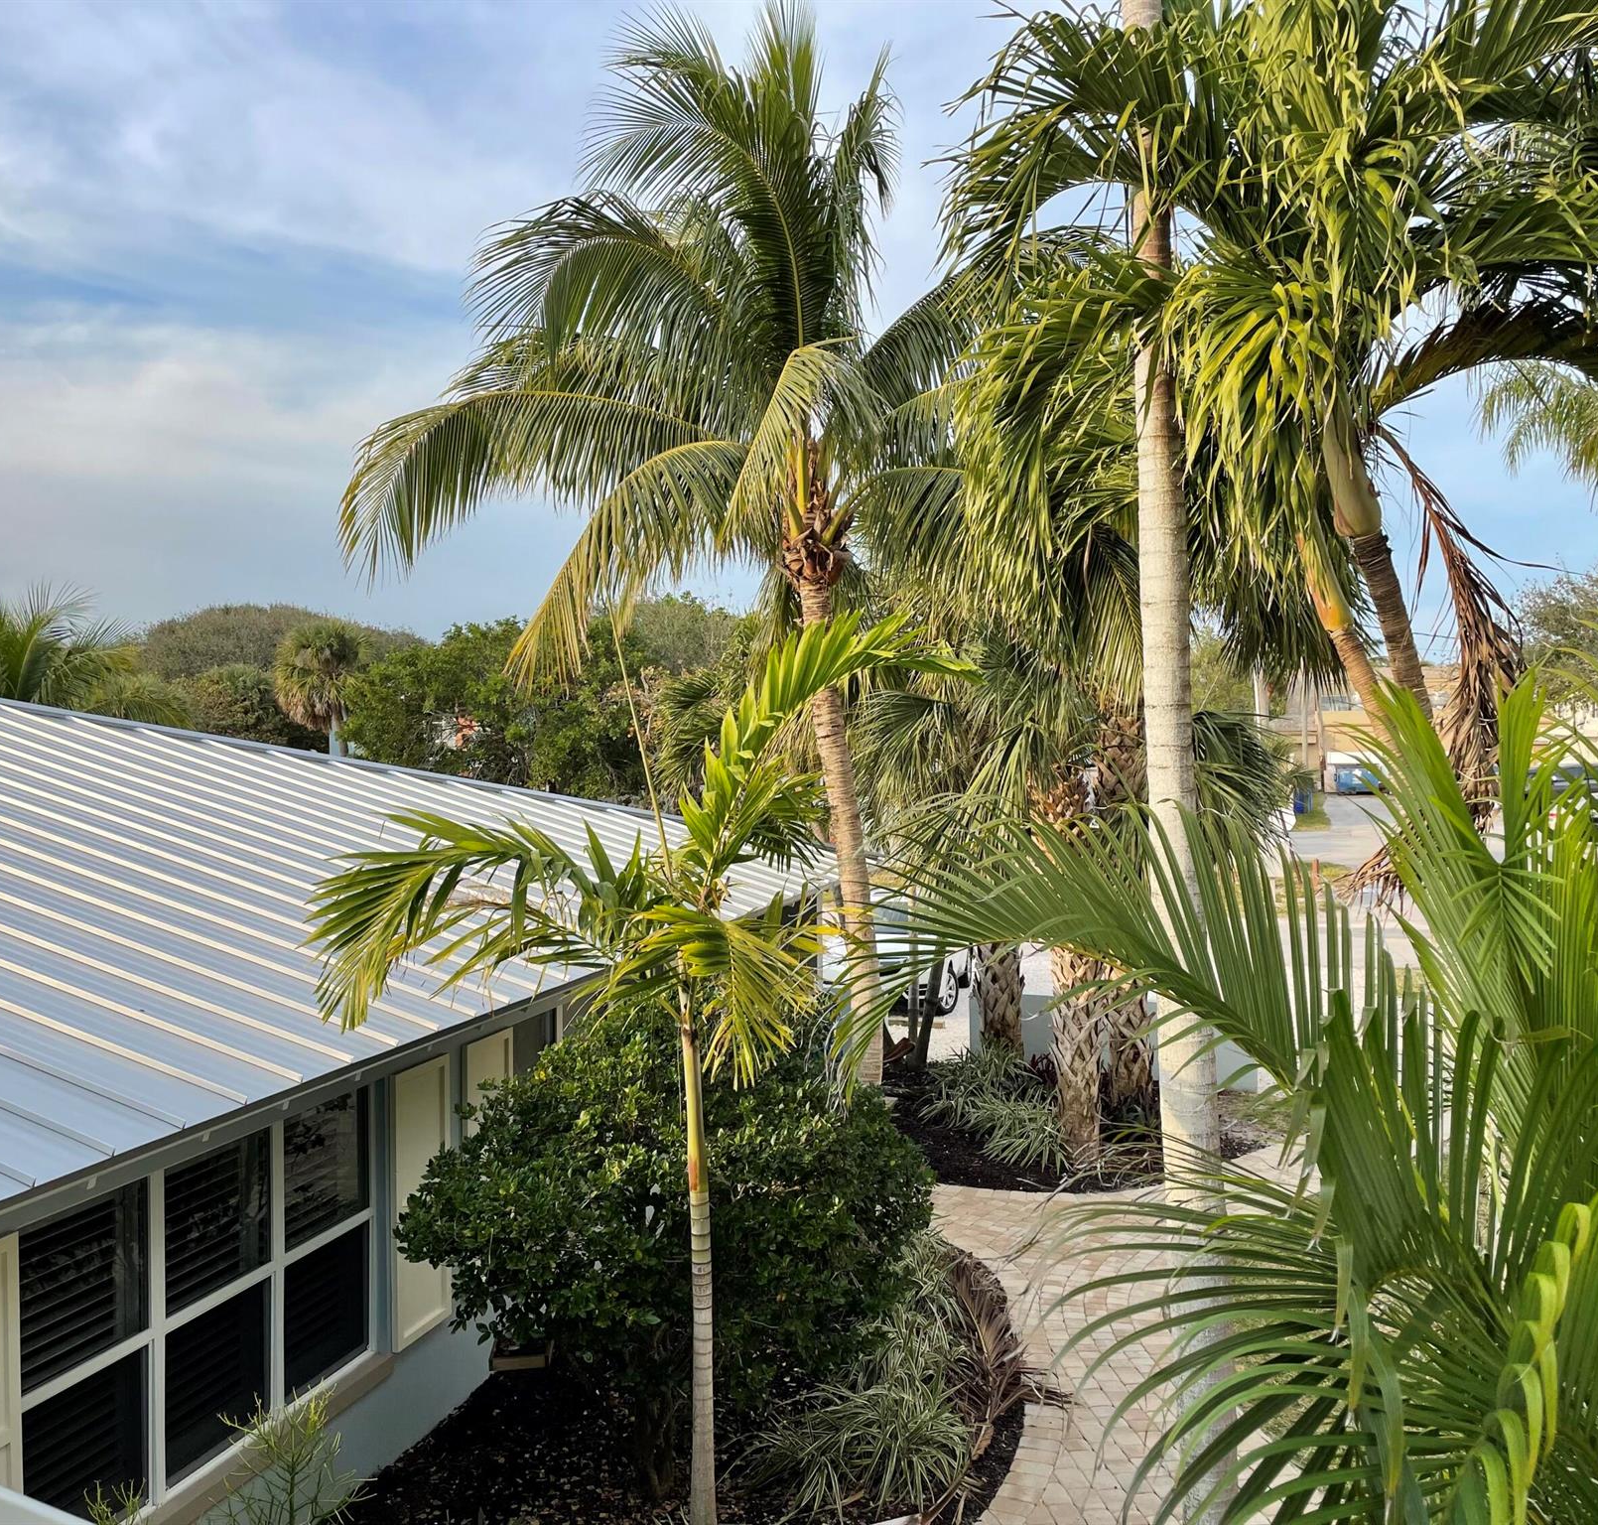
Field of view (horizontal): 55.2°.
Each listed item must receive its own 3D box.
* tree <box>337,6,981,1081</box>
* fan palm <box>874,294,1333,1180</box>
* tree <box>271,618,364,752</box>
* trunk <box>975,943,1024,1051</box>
[{"bbox_3d":[-1.000,-2.200,16.200,7.500,11.600,7.000,0,2,0],"label":"tree"},{"bbox_3d":[2.870,-0.400,14.800,4.400,8.200,4.300,0,2,0],"label":"fan palm"},{"bbox_3d":[-15.050,-1.100,48.000,3.100,6.600,3.100,0,2,0],"label":"tree"},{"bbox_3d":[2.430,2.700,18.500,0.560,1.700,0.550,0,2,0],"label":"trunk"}]

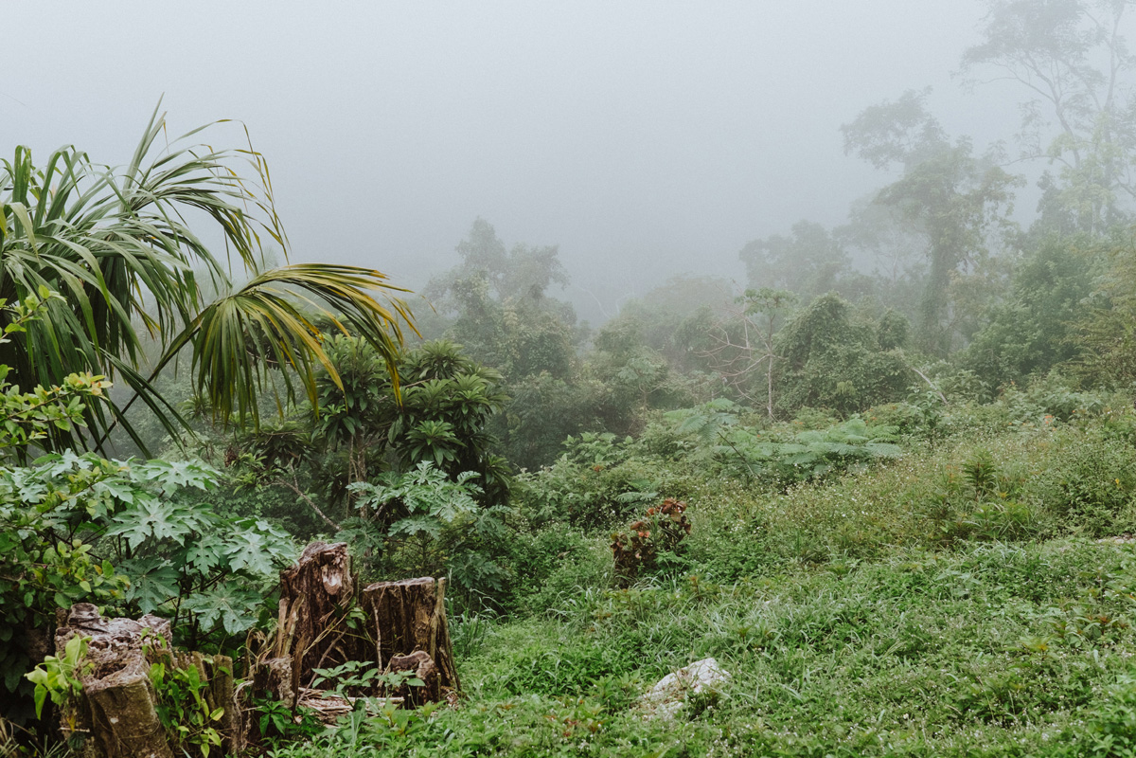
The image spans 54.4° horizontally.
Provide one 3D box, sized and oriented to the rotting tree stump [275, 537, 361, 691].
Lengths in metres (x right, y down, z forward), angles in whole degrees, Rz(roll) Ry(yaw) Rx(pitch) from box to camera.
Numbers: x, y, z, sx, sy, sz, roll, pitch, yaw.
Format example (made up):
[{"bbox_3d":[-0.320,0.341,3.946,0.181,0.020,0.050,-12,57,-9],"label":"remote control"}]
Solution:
[{"bbox_3d":[-1.343,1.267,5.900,0.450,0.800,0.430,0,2,0],"label":"rotting tree stump"}]

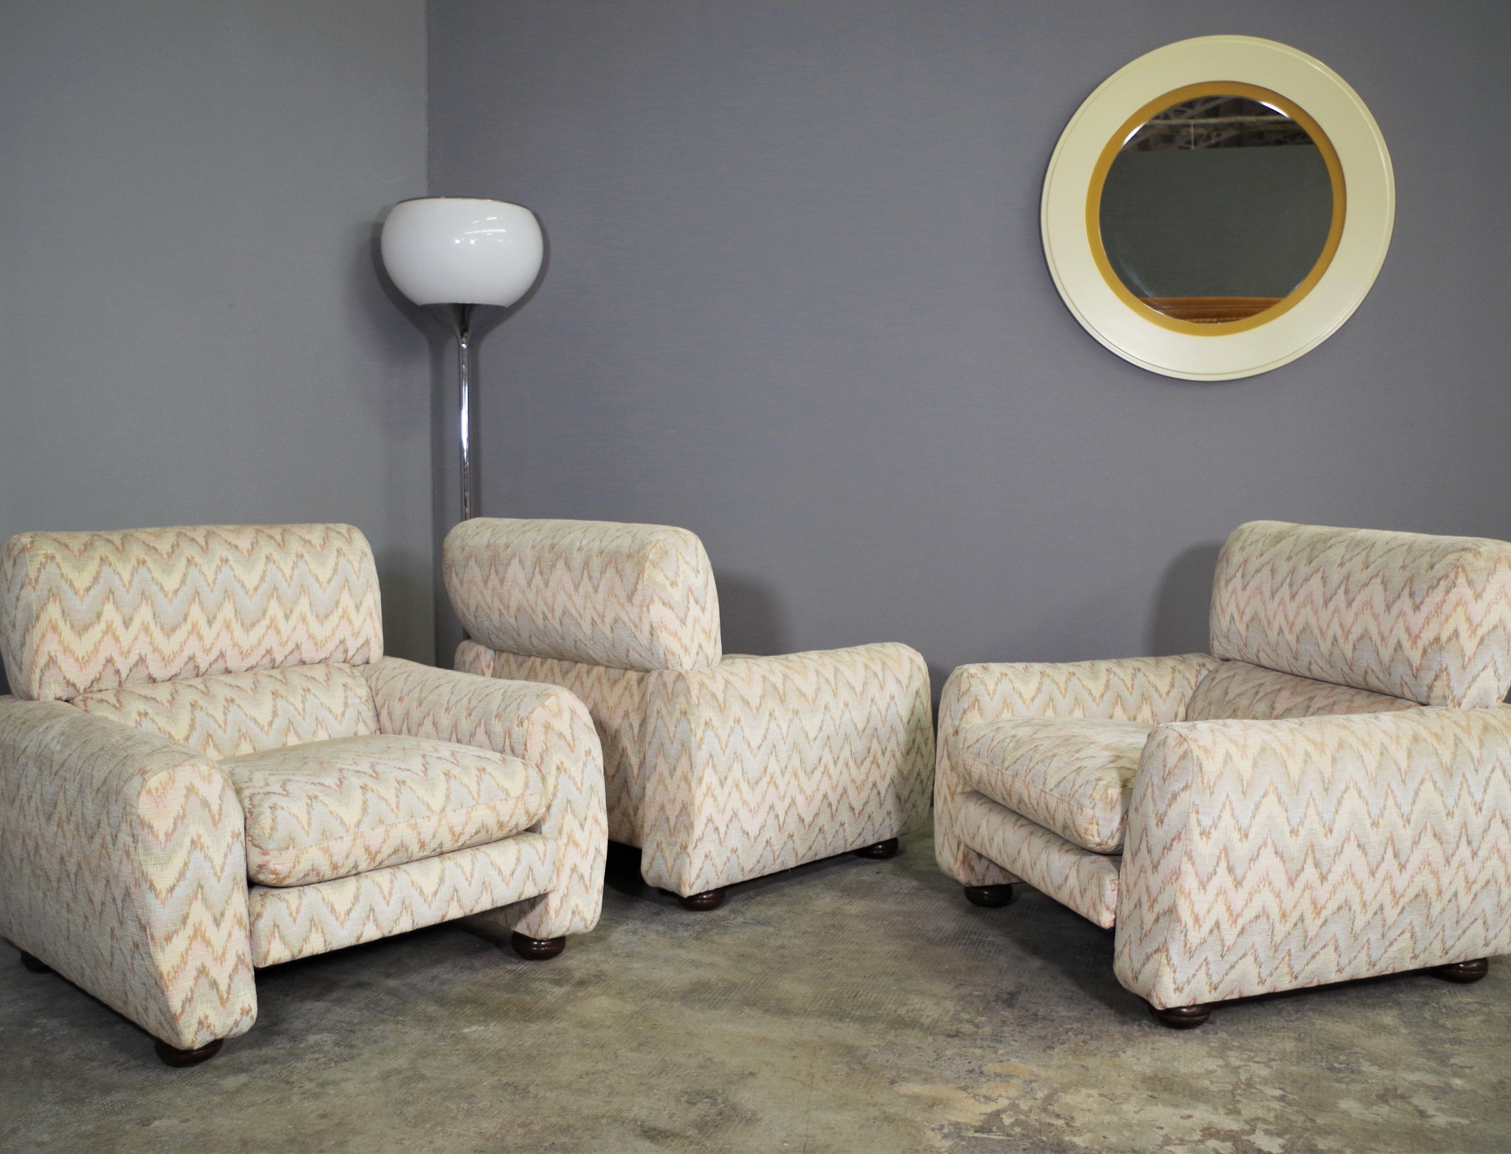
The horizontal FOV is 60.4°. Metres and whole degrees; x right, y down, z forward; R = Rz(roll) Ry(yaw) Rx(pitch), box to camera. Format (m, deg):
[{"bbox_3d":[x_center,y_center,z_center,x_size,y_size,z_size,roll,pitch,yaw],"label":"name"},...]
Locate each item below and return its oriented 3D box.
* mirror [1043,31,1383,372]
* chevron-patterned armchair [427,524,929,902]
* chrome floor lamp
[{"bbox_3d":[1.190,-0.952,3.363,0.869,0.869,0.050,1,3,15],"label":"mirror"},{"bbox_3d":[-0.171,0.274,3.155,0.843,0.813,0.864,3,5,44],"label":"chevron-patterned armchair"},{"bbox_3d":[-0.848,-0.223,3.795,0.473,1.729,0.473,1,3,15],"label":"chrome floor lamp"}]

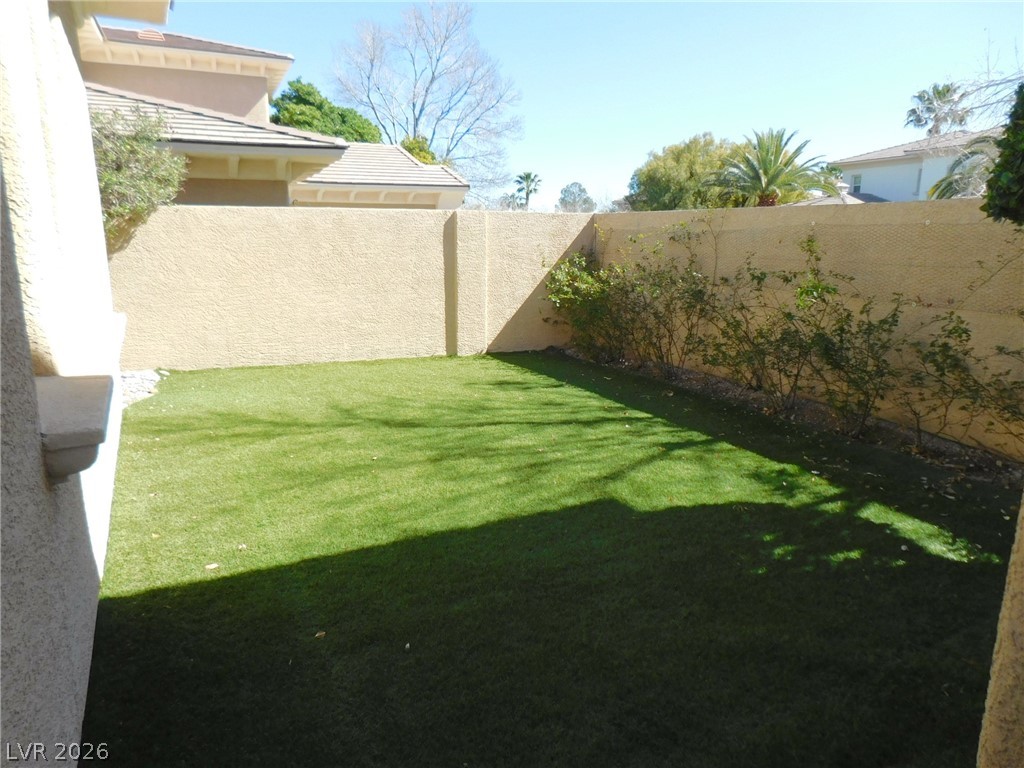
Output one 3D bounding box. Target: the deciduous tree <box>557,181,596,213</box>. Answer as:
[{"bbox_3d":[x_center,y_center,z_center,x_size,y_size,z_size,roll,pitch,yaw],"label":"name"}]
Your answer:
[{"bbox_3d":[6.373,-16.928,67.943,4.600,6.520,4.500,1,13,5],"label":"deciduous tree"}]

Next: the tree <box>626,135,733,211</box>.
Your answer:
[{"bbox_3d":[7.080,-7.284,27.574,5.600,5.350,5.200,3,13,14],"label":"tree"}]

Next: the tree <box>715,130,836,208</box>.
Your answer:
[{"bbox_3d":[8.570,-5.960,22.747,4.300,4.880,4.200,5,13,20],"label":"tree"}]

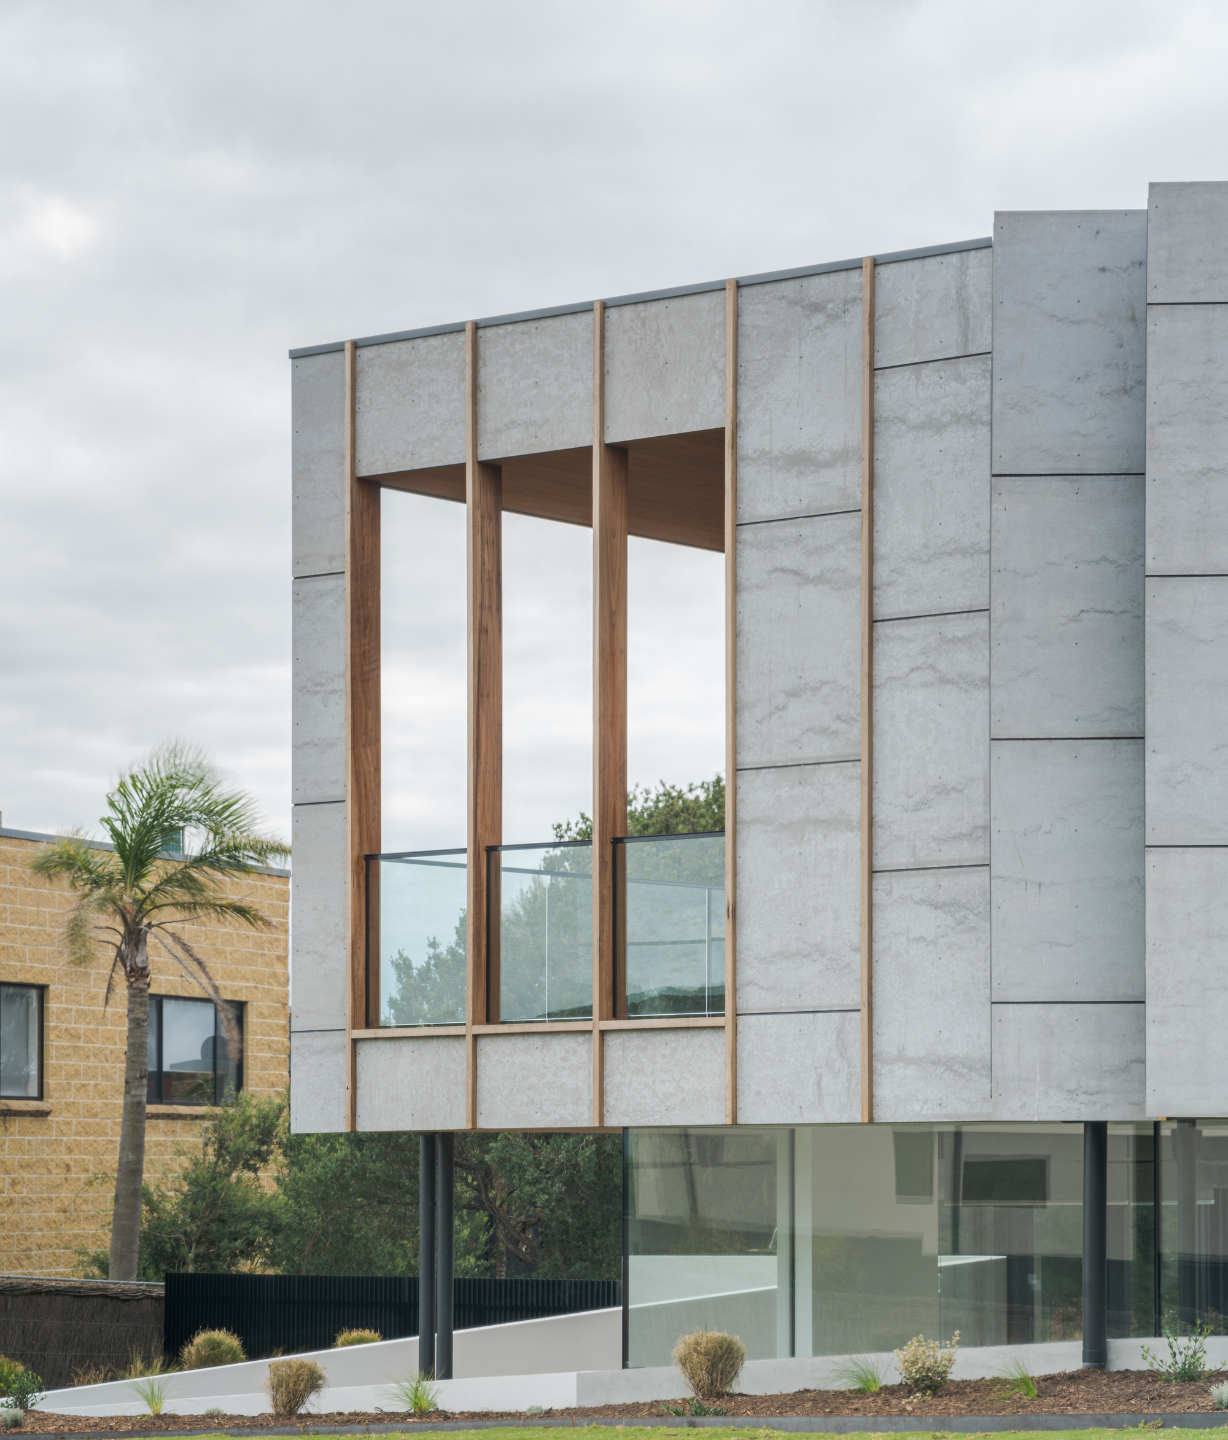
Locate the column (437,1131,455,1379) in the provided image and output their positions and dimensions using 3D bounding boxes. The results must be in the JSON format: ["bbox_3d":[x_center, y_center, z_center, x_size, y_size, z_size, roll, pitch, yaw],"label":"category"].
[{"bbox_3d":[-0.881,2.827,22.754,0.088,1.350,0.088,0,-6,0],"label":"column"}]

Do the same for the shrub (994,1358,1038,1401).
[{"bbox_3d":[1.802,2.950,19.454,0.182,0.188,0.200,0,-6,0],"label":"shrub"}]

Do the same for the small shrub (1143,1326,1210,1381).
[{"bbox_3d":[2.493,2.805,19.257,0.258,0.249,0.280,0,-6,0],"label":"small shrub"}]

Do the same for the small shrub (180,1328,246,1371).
[{"bbox_3d":[-2.358,3.731,25.610,0.358,0.297,0.370,0,-6,0],"label":"small shrub"}]

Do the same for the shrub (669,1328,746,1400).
[{"bbox_3d":[0.449,3.075,20.784,0.355,0.323,0.340,0,-6,0],"label":"shrub"}]

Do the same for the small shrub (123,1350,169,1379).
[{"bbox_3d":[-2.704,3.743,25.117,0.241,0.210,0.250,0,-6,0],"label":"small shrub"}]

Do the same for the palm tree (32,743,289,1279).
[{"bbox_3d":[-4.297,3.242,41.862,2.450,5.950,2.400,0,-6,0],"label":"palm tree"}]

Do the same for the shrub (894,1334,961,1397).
[{"bbox_3d":[1.434,2.948,19.897,0.277,0.290,0.290,0,-6,0],"label":"shrub"}]

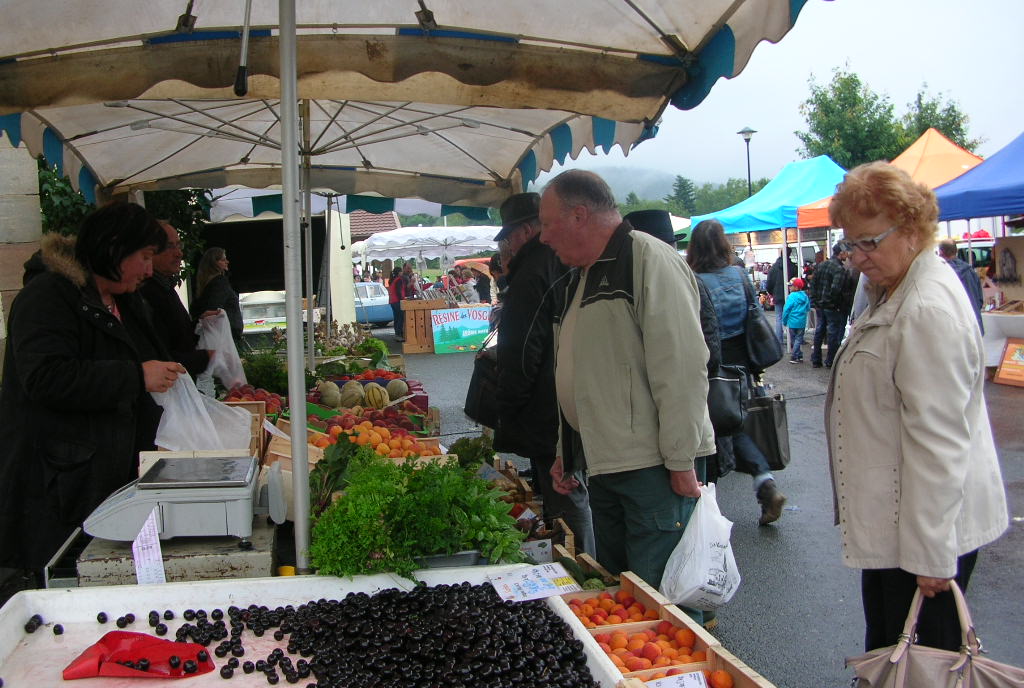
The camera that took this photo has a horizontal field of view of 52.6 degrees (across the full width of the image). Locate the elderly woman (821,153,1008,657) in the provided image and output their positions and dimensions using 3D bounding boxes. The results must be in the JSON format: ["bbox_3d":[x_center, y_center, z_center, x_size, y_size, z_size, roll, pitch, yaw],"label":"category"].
[{"bbox_3d":[0.885,0.408,2.270,0.360,1.570,0.470,-3,4,-22],"label":"elderly woman"}]

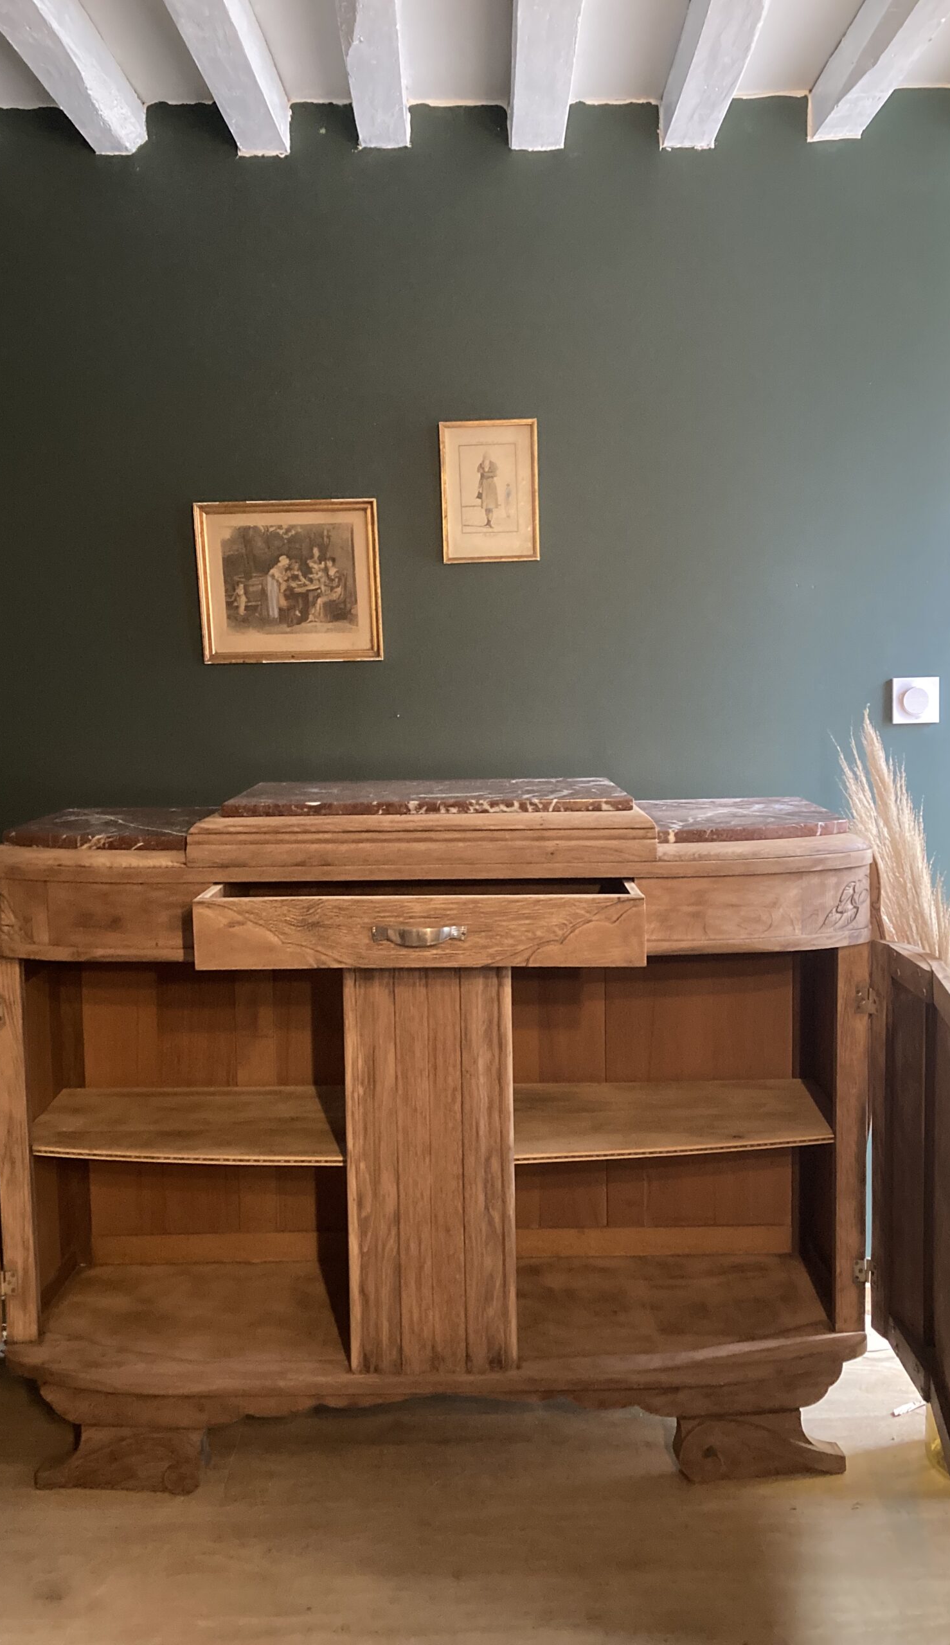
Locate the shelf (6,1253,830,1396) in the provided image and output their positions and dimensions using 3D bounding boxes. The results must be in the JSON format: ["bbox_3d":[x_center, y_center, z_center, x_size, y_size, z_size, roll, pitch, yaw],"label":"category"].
[{"bbox_3d":[-0.066,0.839,2.231,1.370,0.030,0.431,-1,6,1],"label":"shelf"}]

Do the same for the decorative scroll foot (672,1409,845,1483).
[{"bbox_3d":[0.459,0.982,2.140,0.266,0.112,0.071,-1,6,-5],"label":"decorative scroll foot"}]

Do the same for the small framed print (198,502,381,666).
[{"bbox_3d":[-0.327,-0.425,2.355,0.322,0.281,0.024,-1,6,1],"label":"small framed print"}]

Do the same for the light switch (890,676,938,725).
[{"bbox_3d":[0.782,-0.215,2.358,0.081,0.081,0.030,-1,6,1],"label":"light switch"}]

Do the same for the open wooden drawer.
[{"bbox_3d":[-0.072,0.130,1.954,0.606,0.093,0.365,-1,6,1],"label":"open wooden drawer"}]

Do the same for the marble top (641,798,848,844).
[{"bbox_3d":[0.419,-0.007,2.143,0.315,0.021,0.457,-1,6,1],"label":"marble top"}]

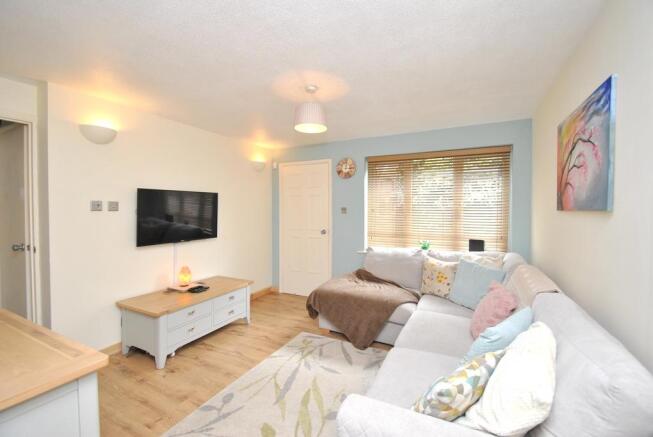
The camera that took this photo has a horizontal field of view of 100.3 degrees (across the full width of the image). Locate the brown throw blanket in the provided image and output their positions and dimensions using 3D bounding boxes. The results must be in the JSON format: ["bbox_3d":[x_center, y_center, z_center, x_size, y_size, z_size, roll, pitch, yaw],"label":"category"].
[{"bbox_3d":[0.458,0.930,2.947,1.080,0.540,0.880,1,2,28],"label":"brown throw blanket"}]

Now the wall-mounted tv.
[{"bbox_3d":[-1.611,-0.021,3.034,0.060,0.565,0.950,1,2,28],"label":"wall-mounted tv"}]

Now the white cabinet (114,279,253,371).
[{"bbox_3d":[-1.339,0.976,2.772,0.560,0.474,1.110,1,2,27],"label":"white cabinet"}]

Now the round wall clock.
[{"bbox_3d":[0.278,-0.688,3.759,0.295,0.295,0.040,1,2,28],"label":"round wall clock"}]

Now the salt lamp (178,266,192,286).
[{"bbox_3d":[-1.503,0.621,2.900,0.142,0.205,0.142,1,2,28],"label":"salt lamp"}]

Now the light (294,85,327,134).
[{"bbox_3d":[-0.119,-0.879,2.173,0.260,0.330,0.260,0,1,0],"label":"light"}]

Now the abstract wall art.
[{"bbox_3d":[1.407,-0.332,1.511,0.030,0.580,0.795,1,2,28],"label":"abstract wall art"}]

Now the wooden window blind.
[{"bbox_3d":[1.267,-0.206,3.343,1.650,1.220,0.140,1,2,28],"label":"wooden window blind"}]

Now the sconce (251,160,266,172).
[{"bbox_3d":[-1.000,-0.761,4.103,0.125,0.140,0.268,1,2,28],"label":"sconce"}]

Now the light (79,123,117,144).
[{"bbox_3d":[-1.932,-0.714,2.351,0.125,0.140,0.268,1,2,28],"label":"light"}]

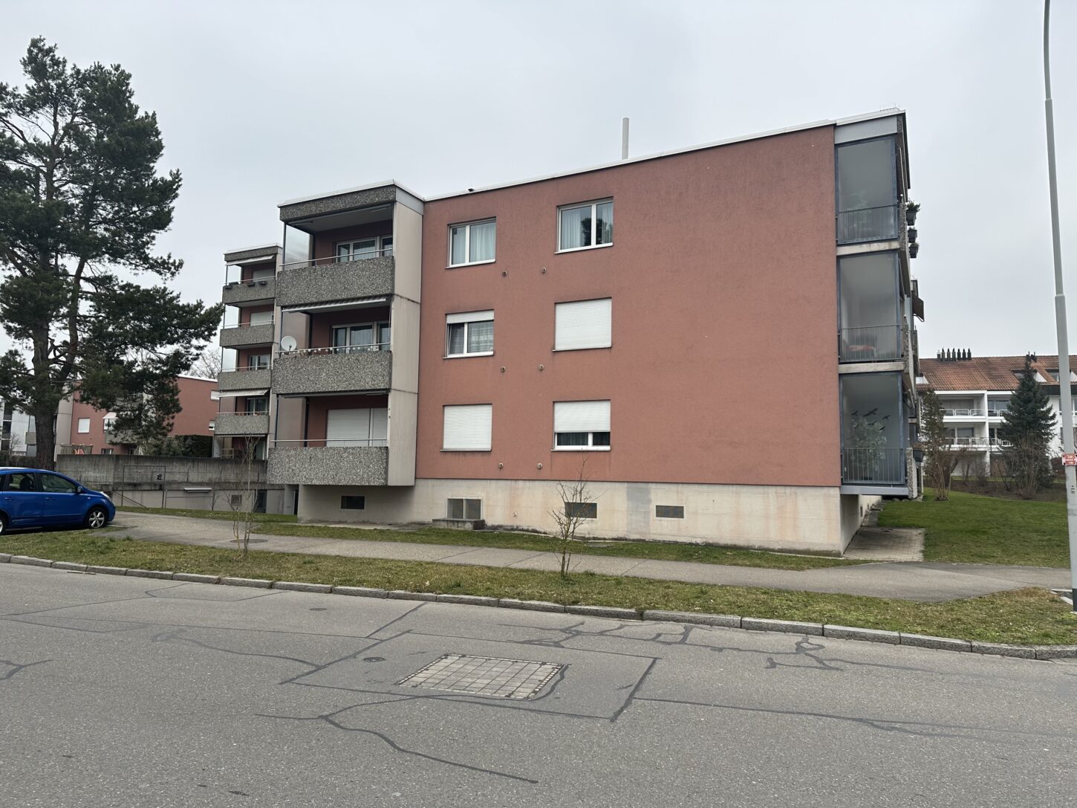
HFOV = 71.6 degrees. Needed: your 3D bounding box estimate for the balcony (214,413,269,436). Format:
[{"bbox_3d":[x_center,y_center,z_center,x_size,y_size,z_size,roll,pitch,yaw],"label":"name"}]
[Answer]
[{"bbox_3d":[-17.541,1.323,45.352,4.508,1.095,1.278,-2,-6,26],"label":"balcony"}]

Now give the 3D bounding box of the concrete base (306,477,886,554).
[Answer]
[{"bbox_3d":[2.066,3.325,25.421,16.188,1.506,11.315,-2,-6,26],"label":"concrete base"}]

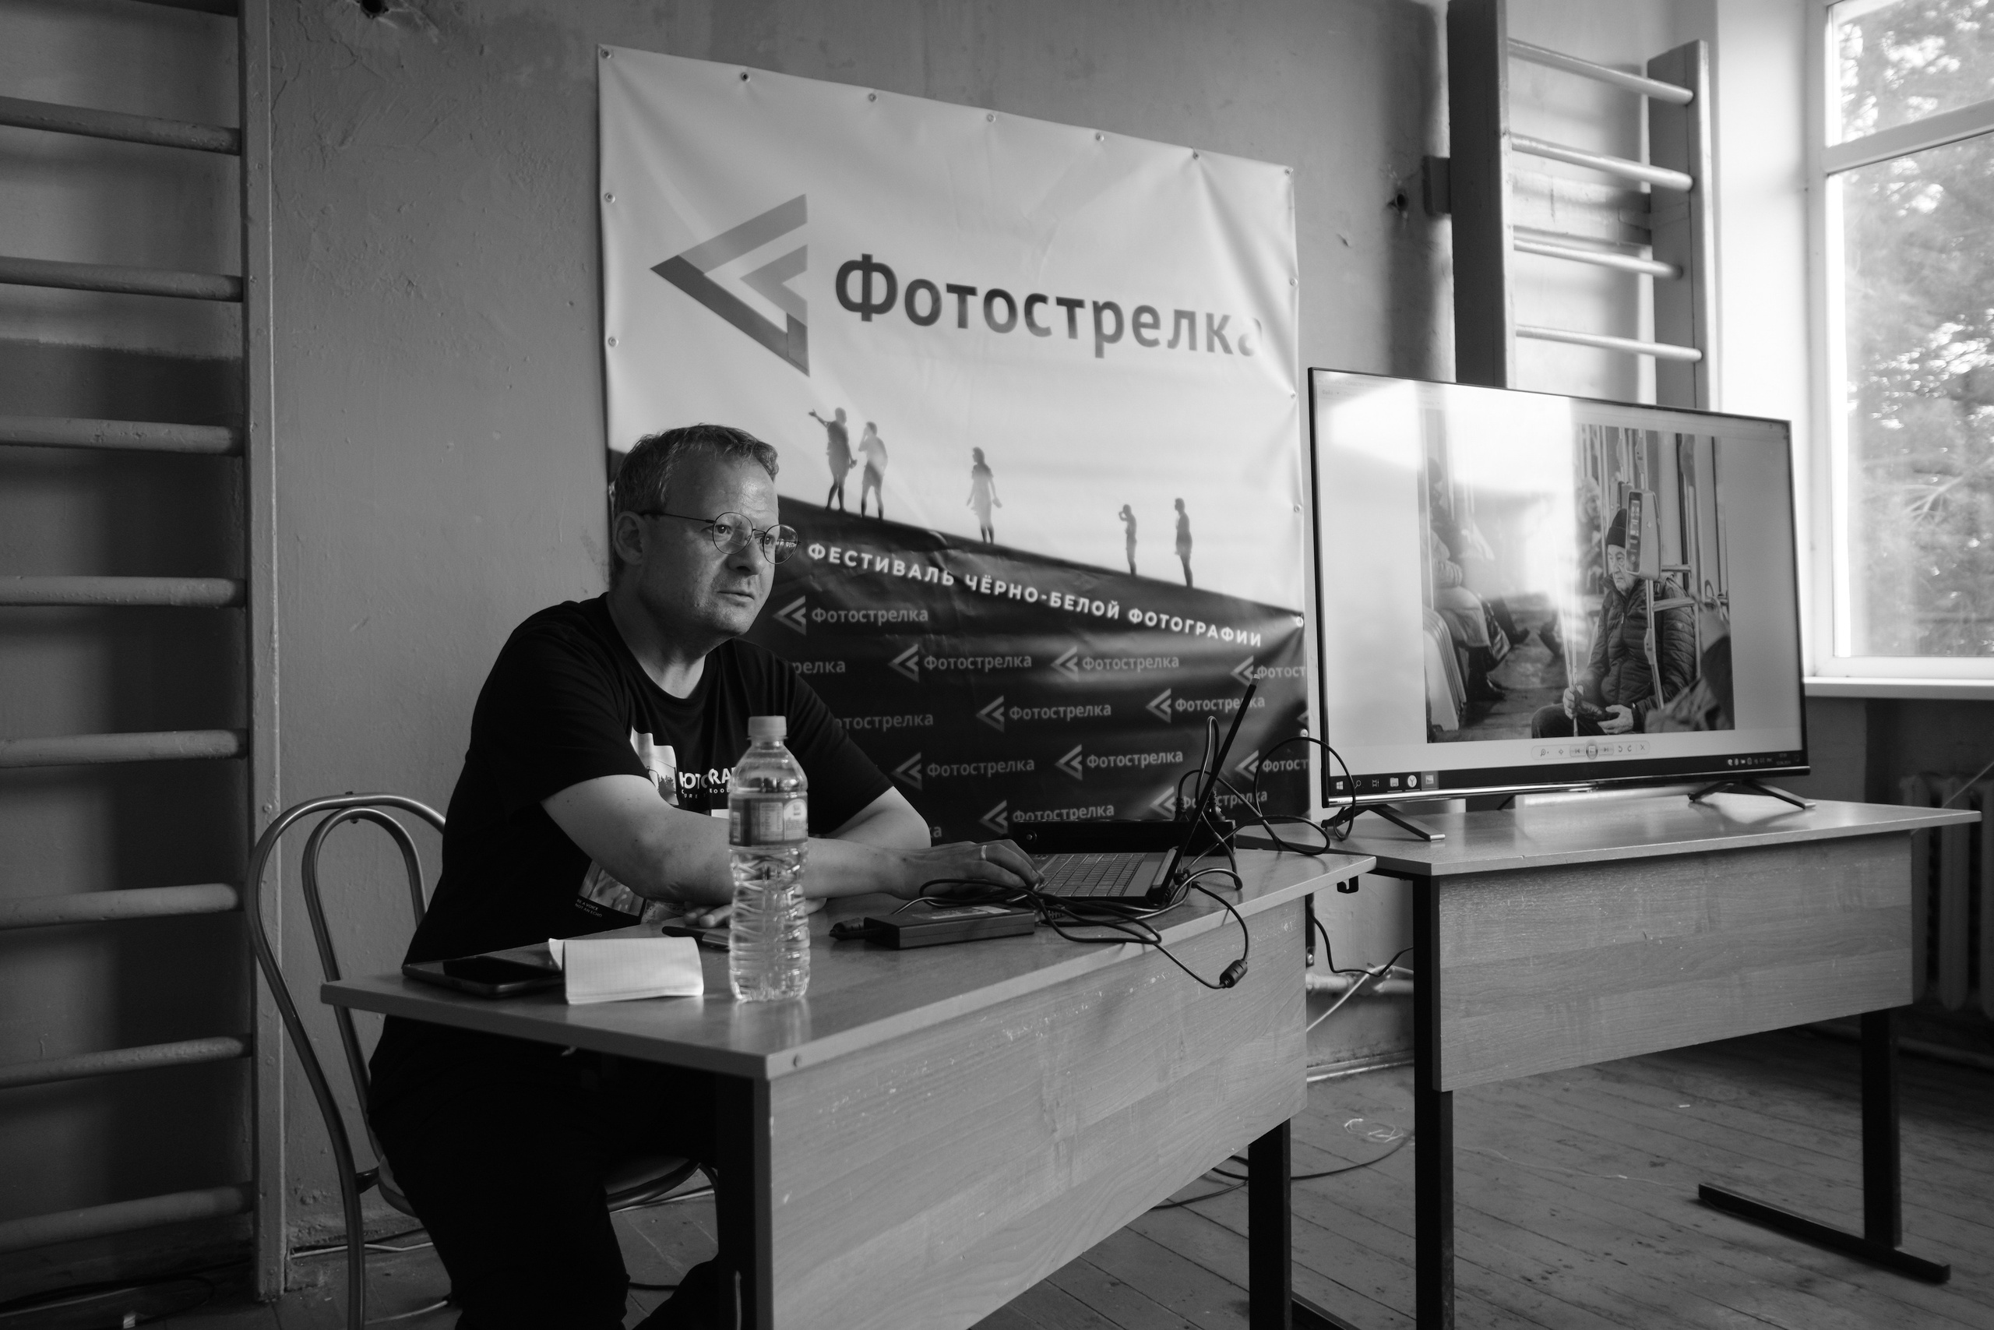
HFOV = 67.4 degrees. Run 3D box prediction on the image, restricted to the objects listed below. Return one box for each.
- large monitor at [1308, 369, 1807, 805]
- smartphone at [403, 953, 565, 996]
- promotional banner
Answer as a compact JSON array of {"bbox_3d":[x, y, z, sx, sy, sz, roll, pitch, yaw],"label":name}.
[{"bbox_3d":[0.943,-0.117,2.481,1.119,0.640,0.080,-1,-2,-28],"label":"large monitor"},{"bbox_3d":[-0.432,0.262,1.264,0.150,0.011,0.069,-1,-1,41],"label":"smartphone"},{"bbox_3d":[0.006,-0.363,3.286,1.712,1.720,0.040,-1,-1,-28],"label":"promotional banner"}]

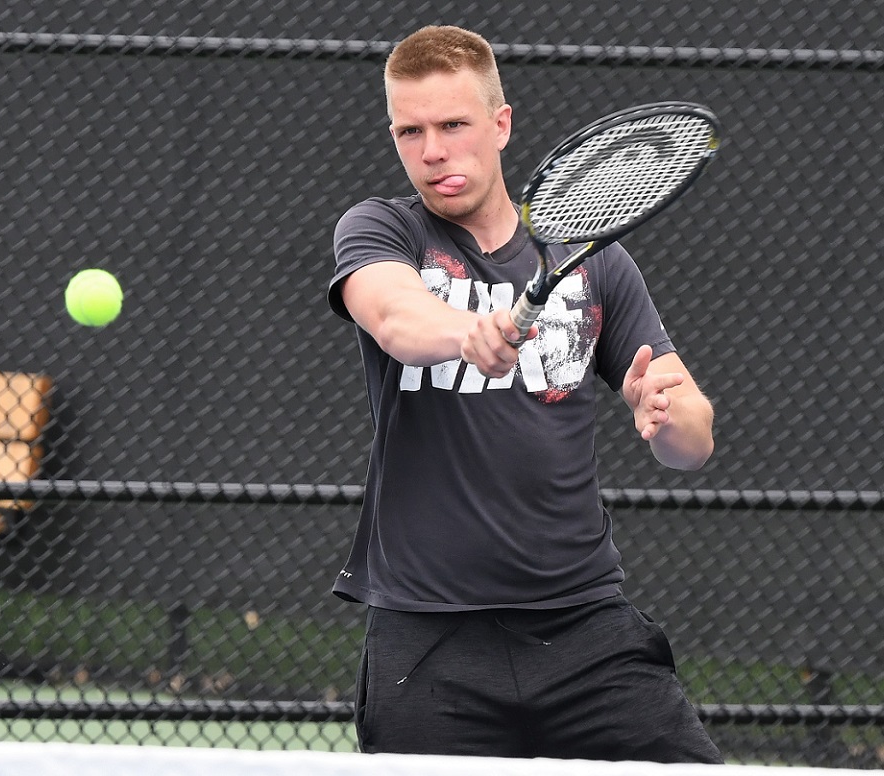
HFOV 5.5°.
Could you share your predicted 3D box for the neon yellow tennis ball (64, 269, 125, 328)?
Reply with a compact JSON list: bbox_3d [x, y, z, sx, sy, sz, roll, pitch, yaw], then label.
[{"bbox_3d":[-0.406,-0.105,10.750,0.067,0.067,0.067,1,2,0],"label":"neon yellow tennis ball"}]

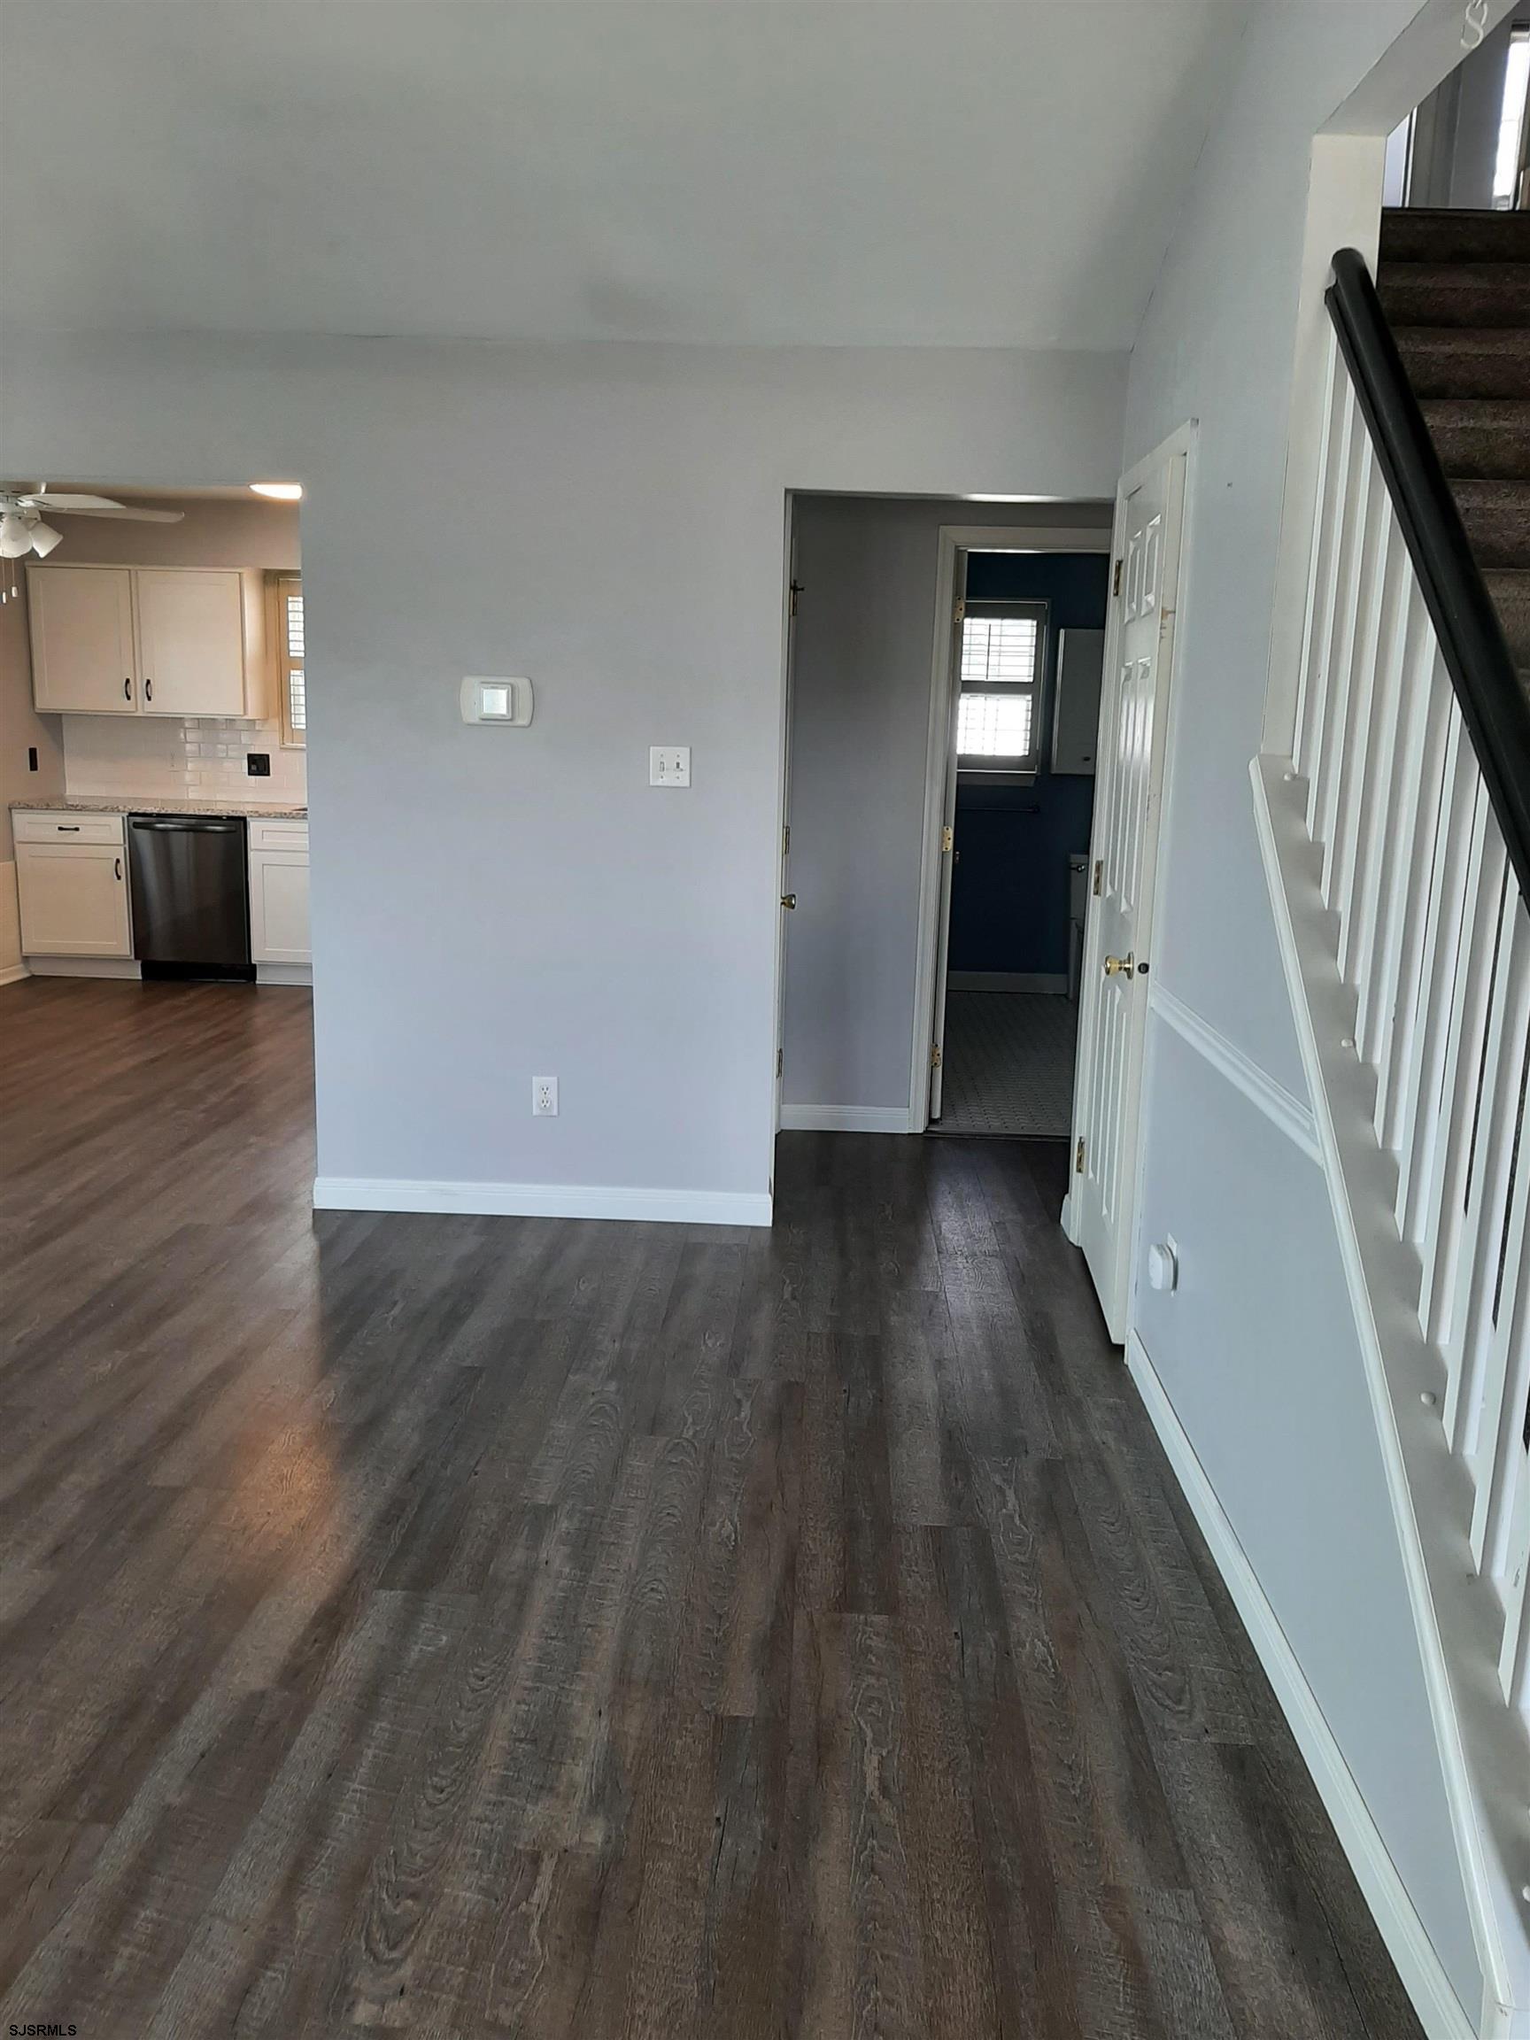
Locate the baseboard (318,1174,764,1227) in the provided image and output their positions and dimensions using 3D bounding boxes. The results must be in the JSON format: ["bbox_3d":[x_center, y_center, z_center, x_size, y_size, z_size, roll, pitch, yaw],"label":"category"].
[{"bbox_3d":[-0.660,0.538,4.543,1.366,0.093,0.018,2,11,2],"label":"baseboard"}]

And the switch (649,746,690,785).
[{"bbox_3d":[-0.262,-0.707,4.287,0.114,0.112,0.013,2,11,2],"label":"switch"}]

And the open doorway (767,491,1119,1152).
[{"bbox_3d":[0.484,-0.401,4.374,0.880,2.063,0.120,2,11,2],"label":"open doorway"}]

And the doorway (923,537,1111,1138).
[{"bbox_3d":[0.971,-0.595,5.450,0.710,2.063,0.120,2,11,2],"label":"doorway"}]

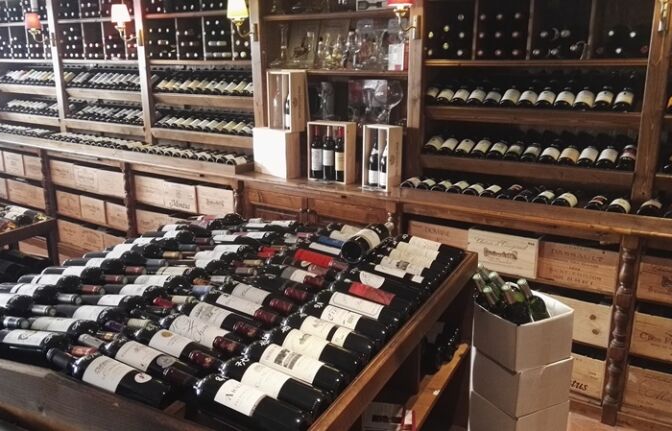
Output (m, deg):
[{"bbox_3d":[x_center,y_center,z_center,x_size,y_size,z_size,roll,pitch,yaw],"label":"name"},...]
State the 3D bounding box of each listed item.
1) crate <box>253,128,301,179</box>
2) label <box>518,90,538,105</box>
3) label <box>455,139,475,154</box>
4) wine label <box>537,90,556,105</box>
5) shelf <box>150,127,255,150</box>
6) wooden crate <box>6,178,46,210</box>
[{"bbox_3d":[-0.375,-0.392,3.559,0.110,0.285,0.317,-14,20,-43],"label":"crate"},{"bbox_3d":[0.922,-0.565,2.728,0.075,0.025,0.085,9,41,30],"label":"label"},{"bbox_3d":[0.667,-0.352,2.948,0.076,0.035,0.095,8,37,29],"label":"label"},{"bbox_3d":[0.993,-0.557,2.687,0.075,0.025,0.085,9,41,30],"label":"wine label"},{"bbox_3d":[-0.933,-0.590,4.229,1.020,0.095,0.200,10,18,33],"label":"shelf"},{"bbox_3d":[-2.600,-0.220,5.114,0.565,0.191,0.360,10,17,32],"label":"wooden crate"}]

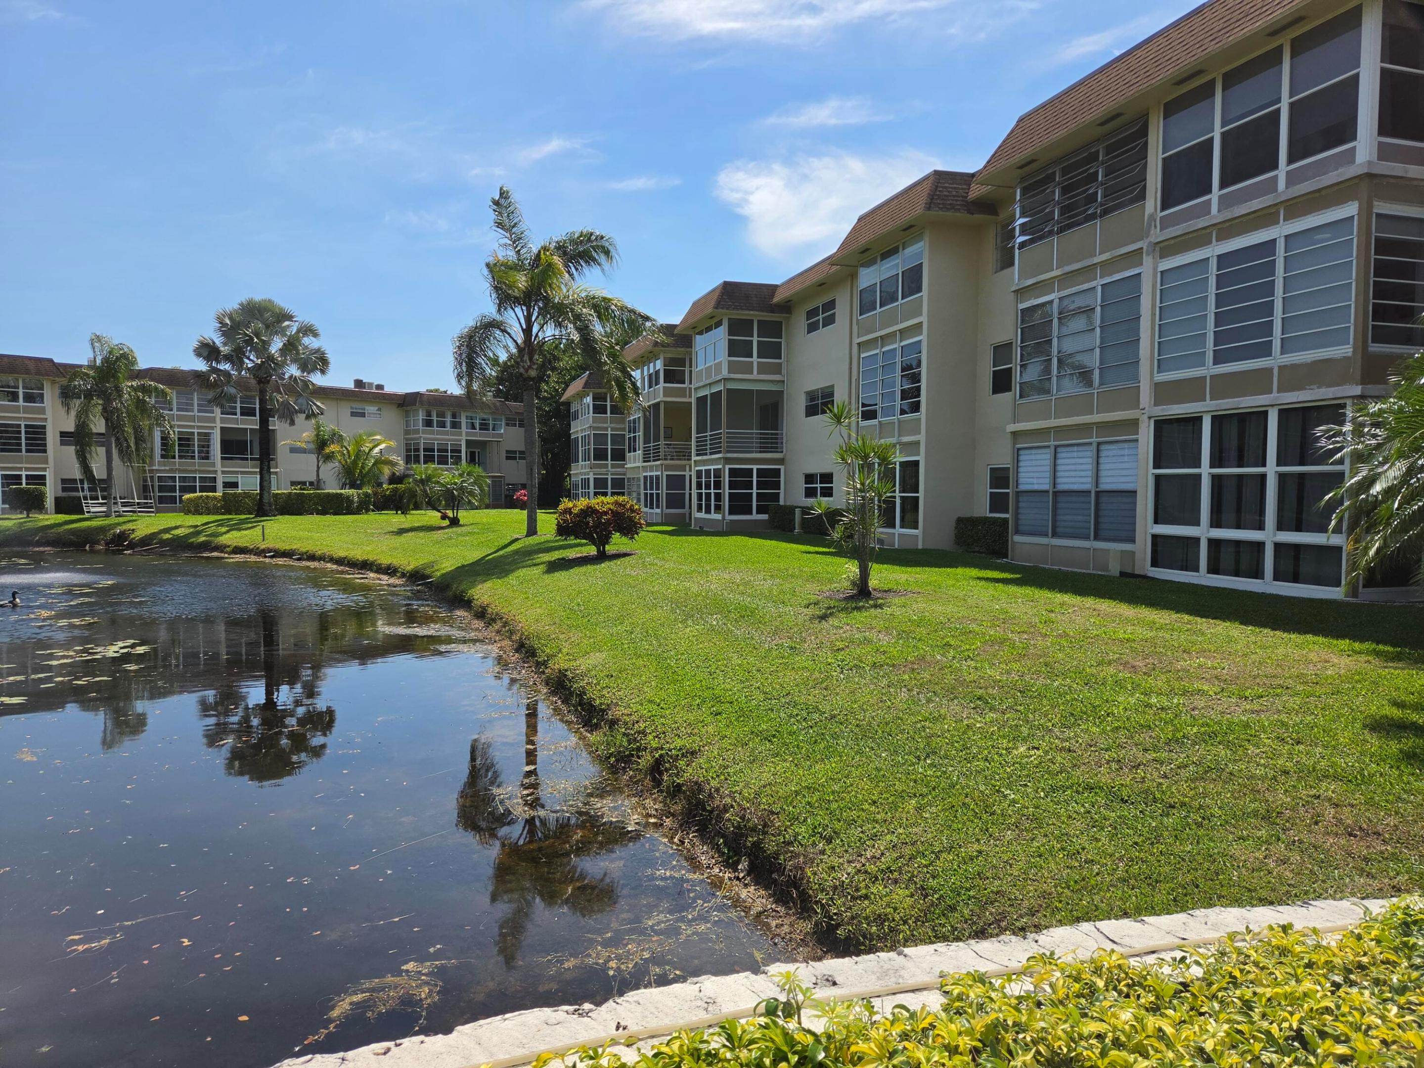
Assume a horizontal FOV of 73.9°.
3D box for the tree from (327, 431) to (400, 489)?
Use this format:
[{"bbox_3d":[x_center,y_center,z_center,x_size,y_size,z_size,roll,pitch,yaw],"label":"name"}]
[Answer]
[{"bbox_3d":[-19.418,-3.450,52.694,3.893,4.546,3.893,-1,3,-20],"label":"tree"}]

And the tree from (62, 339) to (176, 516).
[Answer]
[{"bbox_3d":[-27.967,-5.054,44.300,4.549,8.548,4.549,-1,3,-32],"label":"tree"}]

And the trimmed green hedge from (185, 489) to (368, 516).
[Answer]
[{"bbox_3d":[-21.743,-1.592,47.790,8.638,1.250,1.200,-1,3,-18],"label":"trimmed green hedge"}]

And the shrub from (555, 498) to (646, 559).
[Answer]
[{"bbox_3d":[-2.359,-0.157,19.871,1.877,1.251,1.750,0,3,-7],"label":"shrub"}]

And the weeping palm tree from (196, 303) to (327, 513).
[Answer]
[{"bbox_3d":[-21.540,-5.979,45.057,5.886,10.371,5.886,-1,3,-25],"label":"weeping palm tree"}]

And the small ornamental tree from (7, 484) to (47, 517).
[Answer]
[{"bbox_3d":[-31.476,-1.538,43.463,1.491,1.573,1.491,-2,3,-36],"label":"small ornamental tree"}]

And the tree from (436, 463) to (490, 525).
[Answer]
[{"bbox_3d":[-9.453,-1.513,35.945,2.020,2.335,2.020,0,3,-15],"label":"tree"}]

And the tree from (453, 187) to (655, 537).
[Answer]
[{"bbox_3d":[-4.644,-5.000,27.762,5.799,10.175,5.400,0,3,-9],"label":"tree"}]

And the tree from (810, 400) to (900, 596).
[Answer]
[{"bbox_3d":[1.972,-0.496,12.938,1.202,2.661,1.150,1,3,9],"label":"tree"}]

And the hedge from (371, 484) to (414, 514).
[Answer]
[{"bbox_3d":[-17.551,-1.966,52.261,2.569,1.658,1.400,-1,3,-18],"label":"hedge"}]

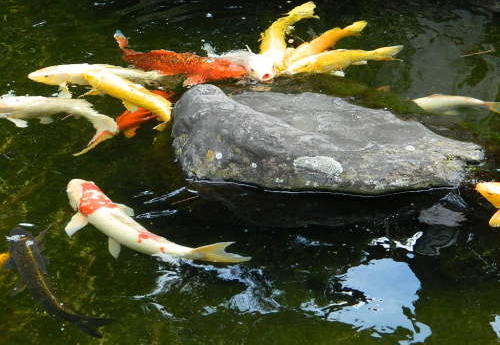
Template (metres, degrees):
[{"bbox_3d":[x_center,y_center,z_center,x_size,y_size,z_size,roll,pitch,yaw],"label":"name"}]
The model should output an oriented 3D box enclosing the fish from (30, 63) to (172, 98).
[{"bbox_3d":[-0.397,-0.239,3.974,0.406,0.100,0.218,4,28,7],"label":"fish"}]

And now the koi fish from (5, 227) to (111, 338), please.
[{"bbox_3d":[-0.410,0.234,3.084,0.169,0.110,0.462,-14,31,-25],"label":"koi fish"}]

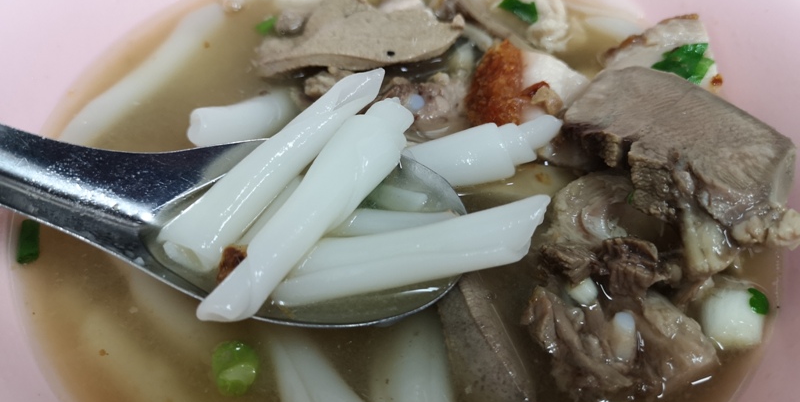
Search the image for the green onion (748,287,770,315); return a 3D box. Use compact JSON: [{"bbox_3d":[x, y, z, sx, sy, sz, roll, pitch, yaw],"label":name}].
[{"bbox_3d":[0.065,0.018,0.112,0.003,0.003,0.004,-17,54,-12],"label":"green onion"}]

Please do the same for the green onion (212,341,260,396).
[{"bbox_3d":[-0.029,0.030,0.110,0.008,0.006,0.008,0,53,1],"label":"green onion"}]

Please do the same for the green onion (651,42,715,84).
[{"bbox_3d":[0.063,-0.031,0.140,0.013,0.005,0.009,2,53,3],"label":"green onion"}]

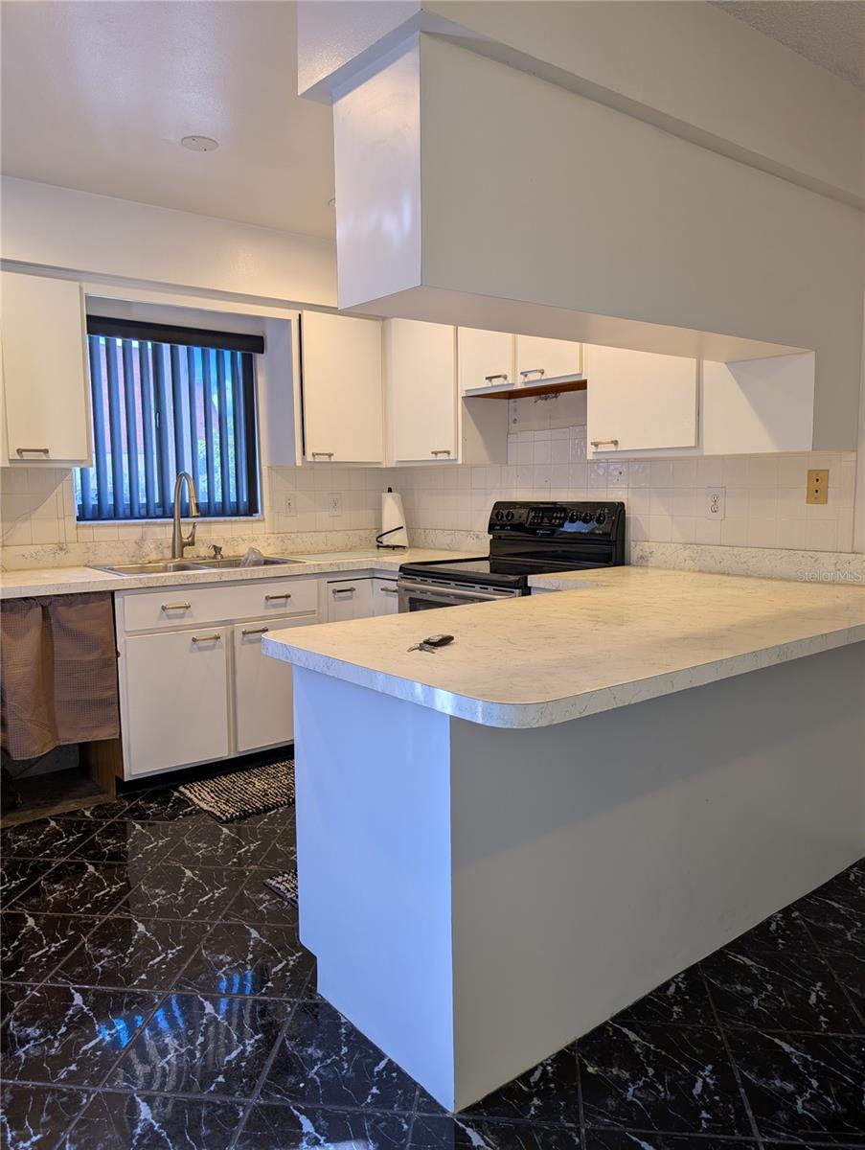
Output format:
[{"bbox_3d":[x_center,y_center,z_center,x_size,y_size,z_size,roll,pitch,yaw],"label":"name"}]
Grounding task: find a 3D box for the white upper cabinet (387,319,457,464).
[{"bbox_3d":[0.048,-0.947,4.111,0.320,0.780,0.635,-5,8,-38],"label":"white upper cabinet"}]

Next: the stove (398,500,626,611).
[{"bbox_3d":[0.321,0.279,3.395,0.660,1.155,0.760,-6,8,-37],"label":"stove"}]

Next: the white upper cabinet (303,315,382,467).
[{"bbox_3d":[-0.541,-0.923,4.069,0.480,0.735,0.320,-6,8,-37],"label":"white upper cabinet"}]

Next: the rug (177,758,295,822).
[{"bbox_3d":[-0.635,0.882,3.410,0.755,0.018,0.470,-5,8,-38],"label":"rug"}]

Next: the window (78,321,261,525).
[{"bbox_3d":[-1.274,-0.736,3.909,0.940,0.920,0.100,-5,8,-38],"label":"window"}]

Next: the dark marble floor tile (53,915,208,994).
[{"bbox_3d":[-0.807,1.027,2.173,0.330,0.010,0.330,0,6,6],"label":"dark marble floor tile"}]

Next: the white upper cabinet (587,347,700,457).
[{"bbox_3d":[0.858,-0.803,2.888,0.320,0.735,0.505,-6,8,-37],"label":"white upper cabinet"}]

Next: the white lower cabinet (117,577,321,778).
[{"bbox_3d":[-1.044,0.390,3.636,0.905,0.800,0.610,-6,8,-37],"label":"white lower cabinet"}]

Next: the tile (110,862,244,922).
[{"bbox_3d":[-0.763,0.988,2.482,0.331,0.010,0.321,0,7,7],"label":"tile"}]

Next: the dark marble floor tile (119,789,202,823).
[{"bbox_3d":[-1.017,0.914,3.154,0.331,0.010,0.321,0,7,7],"label":"dark marble floor tile"}]

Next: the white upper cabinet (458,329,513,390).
[{"bbox_3d":[0.364,-1.067,3.696,0.320,0.460,0.383,-5,8,-38],"label":"white upper cabinet"}]

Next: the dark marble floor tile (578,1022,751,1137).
[{"bbox_3d":[0.477,1.060,1.693,0.331,0.010,0.321,0,7,7],"label":"dark marble floor tile"}]

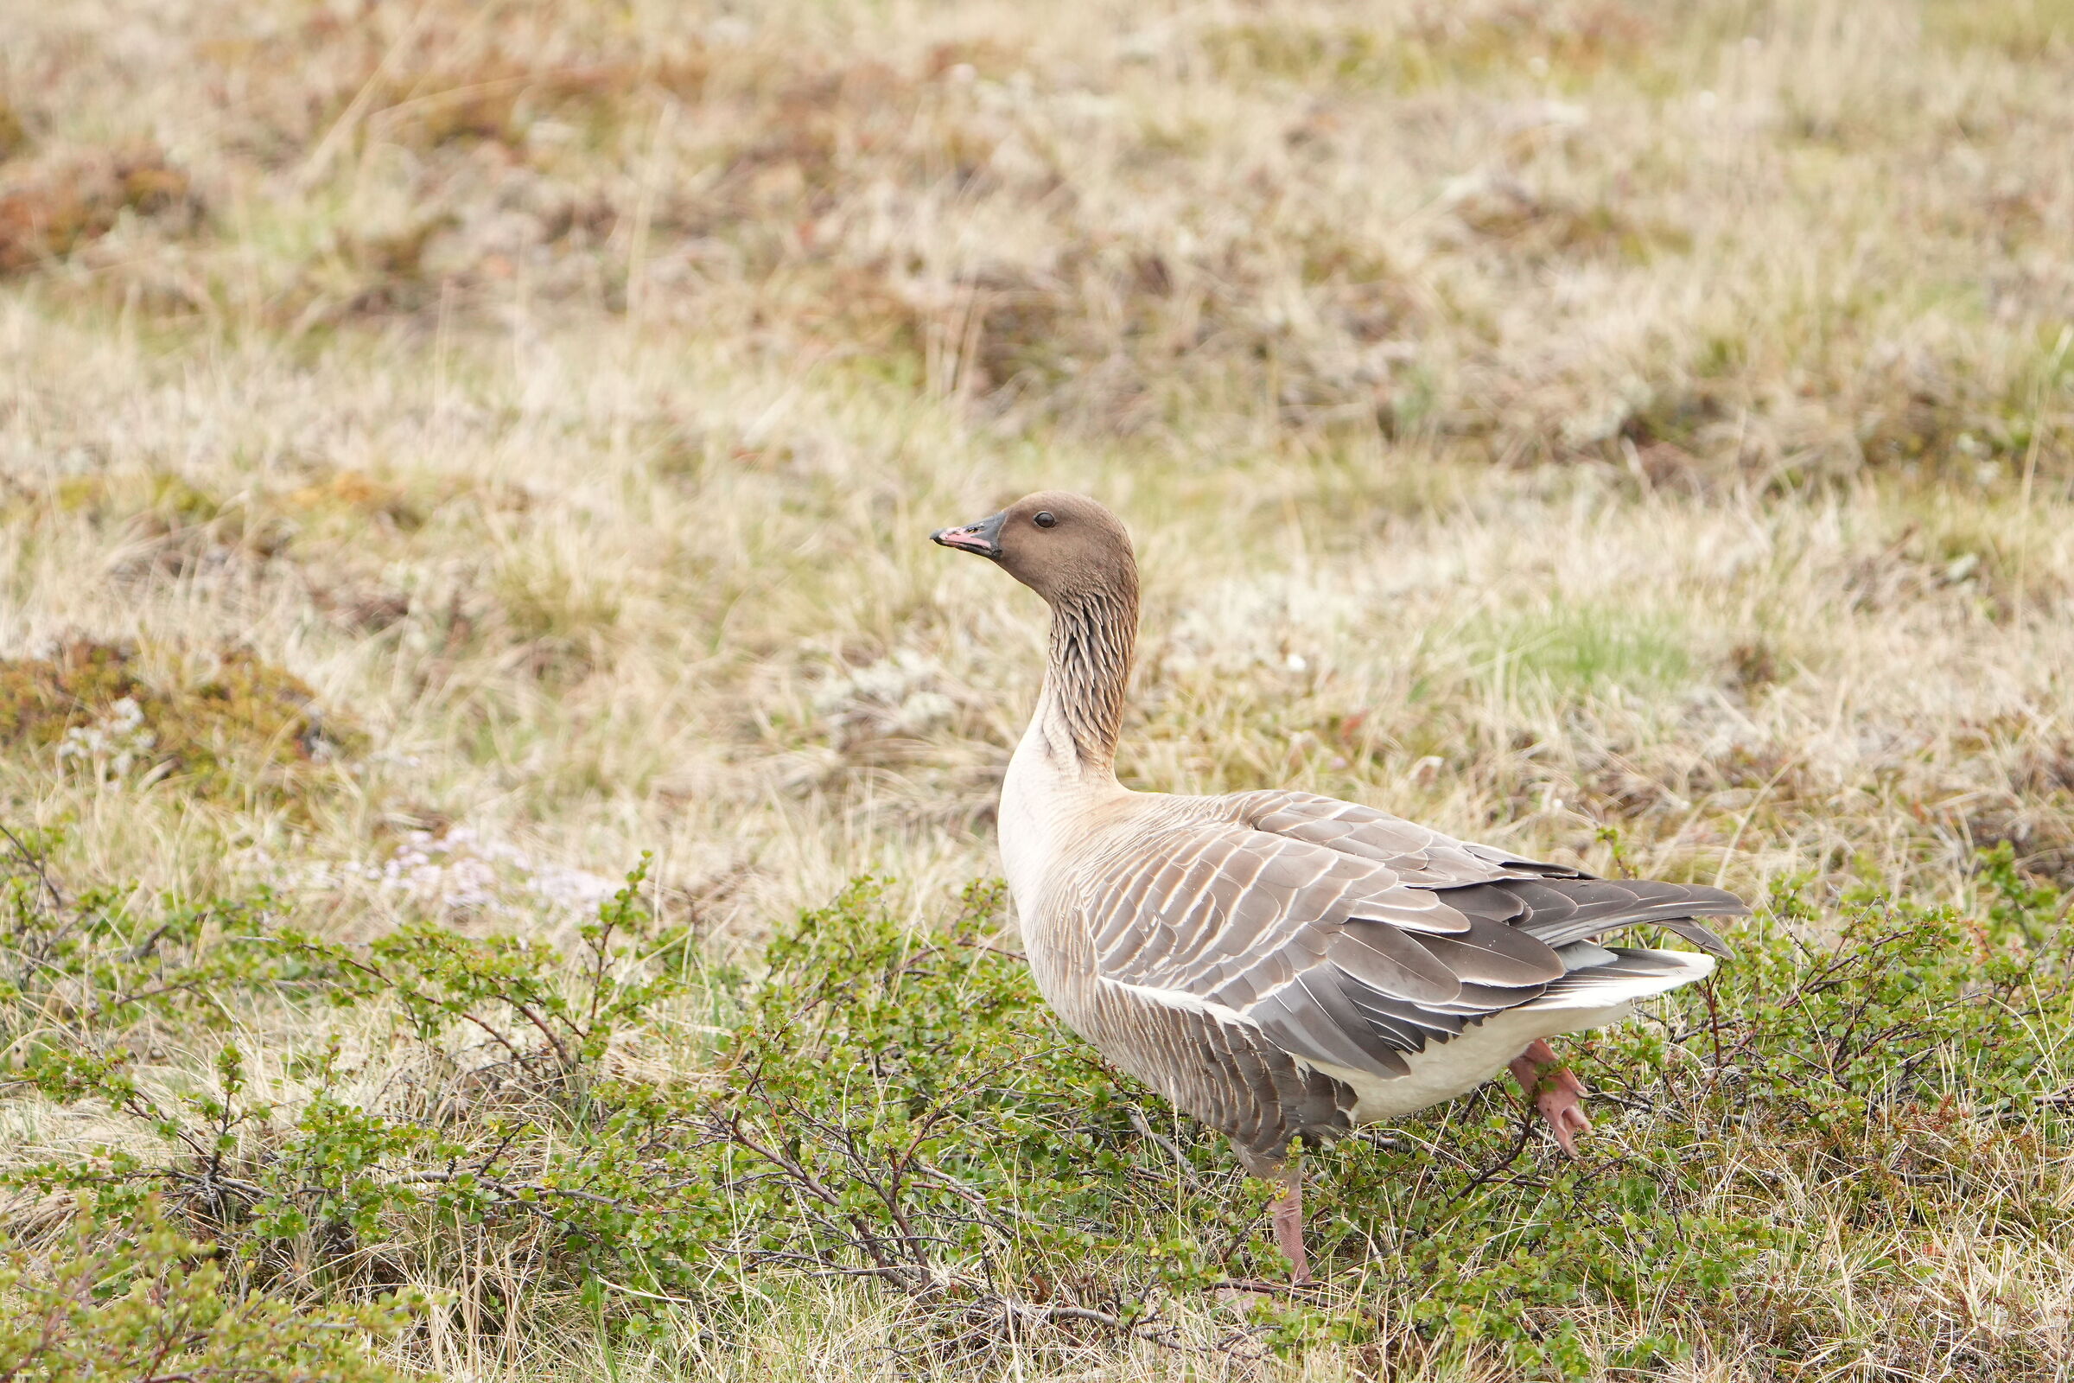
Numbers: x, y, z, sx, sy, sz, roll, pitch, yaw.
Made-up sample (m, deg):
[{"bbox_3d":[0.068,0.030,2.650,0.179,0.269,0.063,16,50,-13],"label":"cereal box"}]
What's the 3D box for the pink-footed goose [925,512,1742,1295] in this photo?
[{"bbox_3d":[0.185,0.125,14.600,0.510,0.495,0.210,1,7,10],"label":"pink-footed goose"}]

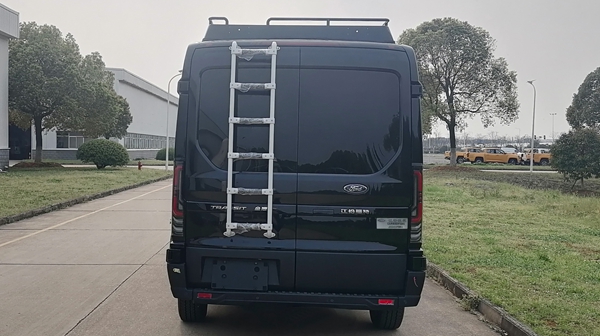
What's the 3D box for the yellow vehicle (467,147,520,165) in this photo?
[{"bbox_3d":[19.700,-1.140,48.100,5.350,1.830,1.920,1,2,5],"label":"yellow vehicle"}]

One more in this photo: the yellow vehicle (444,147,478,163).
[{"bbox_3d":[18.800,-1.280,50.800,5.350,1.820,1.920,1,2,2],"label":"yellow vehicle"}]

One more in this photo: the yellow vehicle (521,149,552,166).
[{"bbox_3d":[25.600,-1.080,47.800,5.350,1.830,1.920,1,2,5],"label":"yellow vehicle"}]

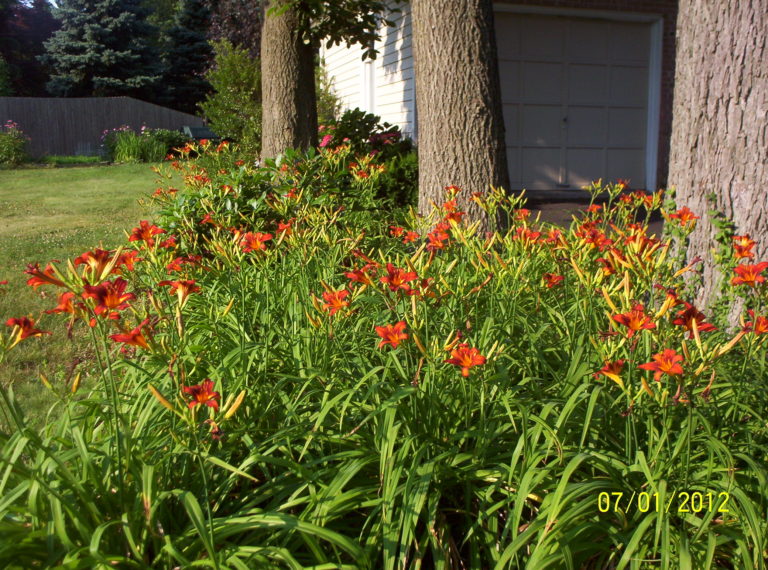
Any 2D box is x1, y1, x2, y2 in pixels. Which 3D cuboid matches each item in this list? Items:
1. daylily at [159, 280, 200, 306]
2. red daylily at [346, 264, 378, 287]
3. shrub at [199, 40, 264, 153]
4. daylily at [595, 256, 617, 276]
[{"bbox_3d":[-0.540,0.022,2.100,0.108,0.072,0.100,1,13,6],"label":"daylily"},{"bbox_3d":[-0.085,-0.033,2.750,0.095,0.080,0.100,-6,14,-25],"label":"red daylily"},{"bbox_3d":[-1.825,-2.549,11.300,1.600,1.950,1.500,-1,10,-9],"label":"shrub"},{"bbox_3d":[0.974,-0.081,3.500,0.090,0.085,0.095,-8,15,-31],"label":"daylily"}]

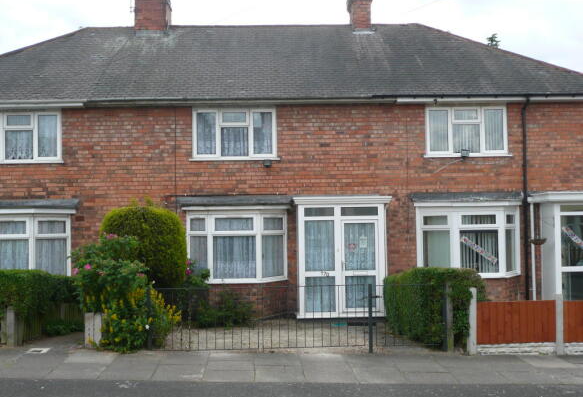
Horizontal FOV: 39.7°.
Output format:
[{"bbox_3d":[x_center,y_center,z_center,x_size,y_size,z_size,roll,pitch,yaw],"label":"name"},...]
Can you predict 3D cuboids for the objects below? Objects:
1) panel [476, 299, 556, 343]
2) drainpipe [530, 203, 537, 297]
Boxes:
[{"bbox_3d":[3.419,1.883,12.277,1.228,0.635,0.050,-1,-2,-2],"label":"panel"},{"bbox_3d":[5.285,1.330,17.669,0.080,2.487,0.100,-1,-2,-2],"label":"drainpipe"}]

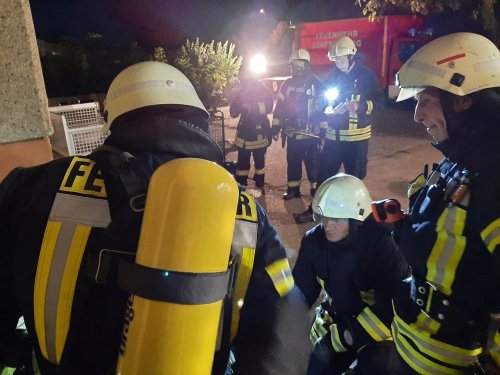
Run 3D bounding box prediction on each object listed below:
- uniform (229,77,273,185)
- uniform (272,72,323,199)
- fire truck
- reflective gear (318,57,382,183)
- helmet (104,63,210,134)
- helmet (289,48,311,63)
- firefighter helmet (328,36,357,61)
[{"bbox_3d":[0.034,-0.688,5.039,0.560,1.470,0.420,3,19,11],"label":"uniform"},{"bbox_3d":[0.593,-0.652,4.685,0.600,1.580,0.460,5,19,17],"label":"uniform"},{"bbox_3d":[4.671,-5.365,16.131,6.800,3.300,2.450,15,24,39],"label":"fire truck"},{"bbox_3d":[1.124,-0.574,4.239,0.630,1.660,0.470,14,23,38],"label":"reflective gear"},{"bbox_3d":[-0.234,-0.214,0.920,0.255,0.195,0.310,-8,5,-21],"label":"helmet"},{"bbox_3d":[0.573,-1.523,4.344,0.250,0.190,0.300,10,33,28],"label":"helmet"},{"bbox_3d":[0.961,-1.449,3.896,0.310,0.220,0.250,-29,31,-29],"label":"firefighter helmet"}]

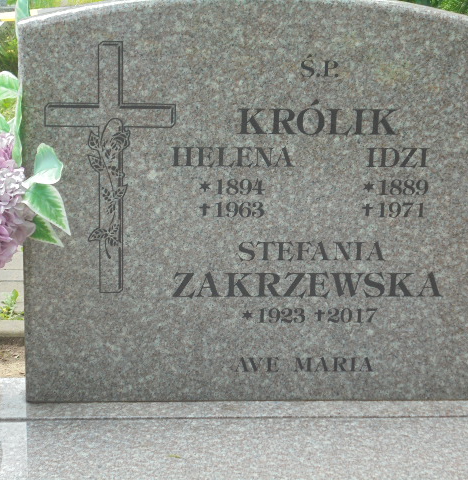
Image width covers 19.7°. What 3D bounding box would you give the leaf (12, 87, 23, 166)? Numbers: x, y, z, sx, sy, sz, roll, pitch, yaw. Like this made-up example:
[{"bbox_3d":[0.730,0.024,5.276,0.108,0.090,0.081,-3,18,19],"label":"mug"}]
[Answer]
[{"bbox_3d":[-0.335,-0.176,2.090,0.018,0.125,0.040,1,16,0],"label":"leaf"}]

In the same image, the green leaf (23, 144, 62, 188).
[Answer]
[{"bbox_3d":[-0.295,-0.115,2.080,0.060,0.065,0.040,-1,16,-6],"label":"green leaf"}]

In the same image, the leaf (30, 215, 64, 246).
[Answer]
[{"bbox_3d":[-0.296,-0.018,2.110,0.070,0.045,0.025,39,-13,-6],"label":"leaf"}]

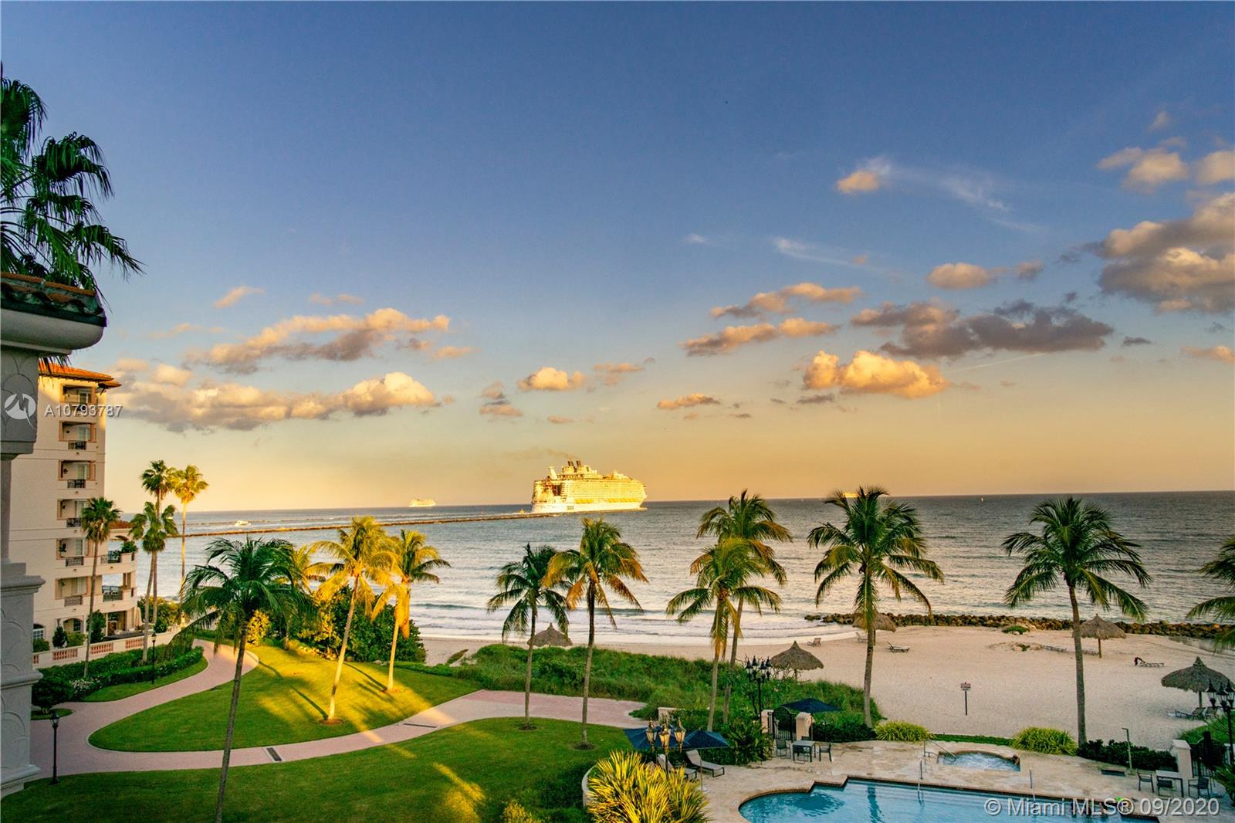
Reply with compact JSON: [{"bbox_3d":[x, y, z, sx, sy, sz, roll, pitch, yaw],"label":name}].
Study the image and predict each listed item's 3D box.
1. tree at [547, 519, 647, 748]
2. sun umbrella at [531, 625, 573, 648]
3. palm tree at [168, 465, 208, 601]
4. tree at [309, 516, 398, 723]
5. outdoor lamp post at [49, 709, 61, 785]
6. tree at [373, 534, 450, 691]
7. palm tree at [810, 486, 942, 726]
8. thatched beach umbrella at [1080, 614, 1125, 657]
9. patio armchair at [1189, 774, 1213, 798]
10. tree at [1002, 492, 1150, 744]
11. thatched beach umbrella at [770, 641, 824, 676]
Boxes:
[{"bbox_3d":[-0.999,11.482,43.087,5.257,11.691,5.257,-1,-6,0],"label":"tree"},{"bbox_3d":[-5.841,20.131,72.000,3.850,3.100,3.850,-1,-6,-5],"label":"sun umbrella"},{"bbox_3d":[-46.785,14.454,89.319,4.431,17.378,4.431,-1,-6,0],"label":"palm tree"},{"bbox_3d":[-14.840,11.470,46.291,4.788,11.187,4.788,1,-7,-19],"label":"tree"},{"bbox_3d":[-26.039,15.515,38.068,0.420,3.229,0.420,3,-7,-33],"label":"outdoor lamp post"},{"bbox_3d":[-13.355,12.650,52.911,4.837,10.010,4.837,1,-6,-15],"label":"tree"},{"bbox_3d":[14.687,10.786,45.981,7.466,13.152,7.466,-1,-6,0],"label":"palm tree"},{"bbox_3d":[36.386,16.976,62.241,3.811,3.255,3.811,-5,-7,29],"label":"thatched beach umbrella"},{"bbox_3d":[24.117,15.503,34.059,0.580,0.830,0.580,3,-7,-30],"label":"patio armchair"},{"bbox_3d":[22.180,10.109,39.516,6.219,11.923,6.033,-4,-7,28],"label":"tree"},{"bbox_3d":[12.075,16.916,55.489,3.665,2.753,3.665,-2,-6,12],"label":"thatched beach umbrella"}]

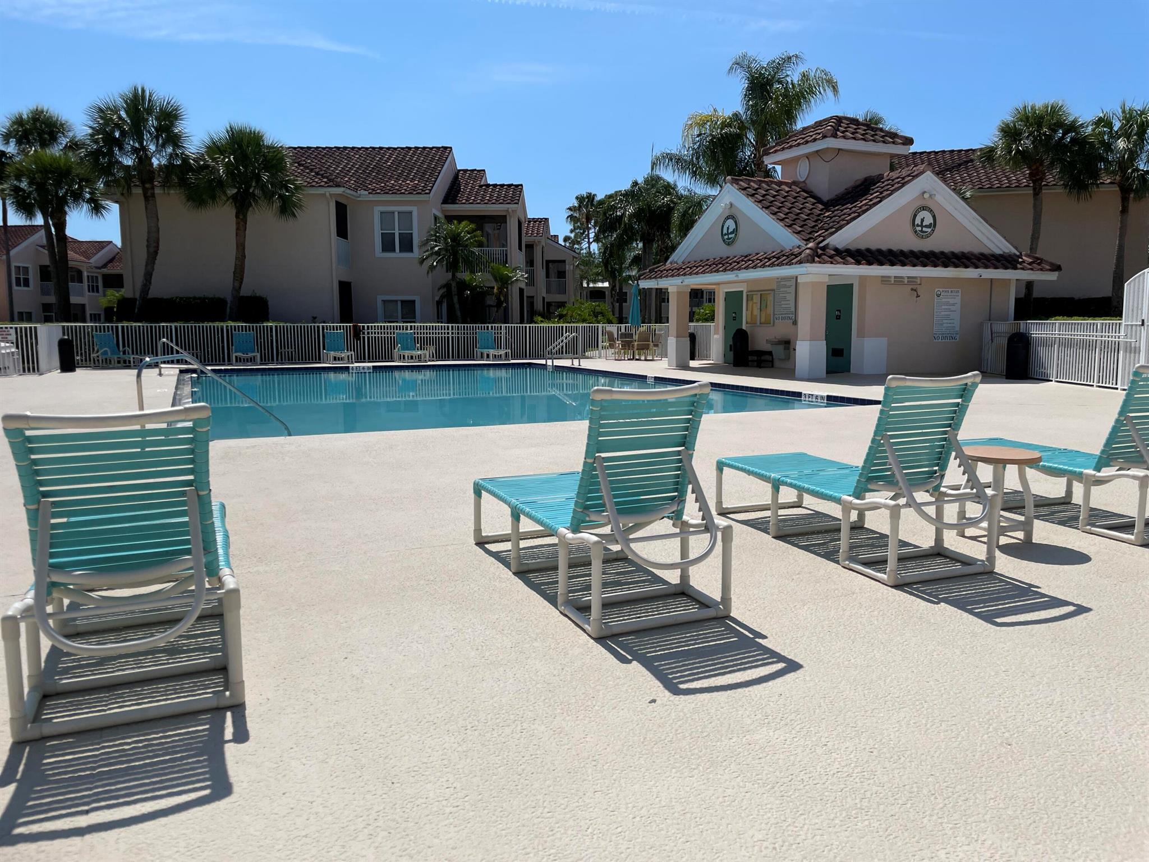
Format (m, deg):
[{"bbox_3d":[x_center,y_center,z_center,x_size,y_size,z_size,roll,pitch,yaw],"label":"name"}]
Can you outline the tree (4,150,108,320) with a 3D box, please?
[{"bbox_3d":[-16.333,-5.499,27.526,3.232,6.681,3.232,0,7,0],"label":"tree"}]

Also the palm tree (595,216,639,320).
[{"bbox_3d":[2.096,-7.464,43.414,2.572,6.553,2.572,0,7,0],"label":"palm tree"}]

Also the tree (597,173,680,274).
[{"bbox_3d":[3.324,-8.686,44.271,4.572,8.760,4.572,0,7,0],"label":"tree"}]

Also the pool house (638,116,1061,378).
[{"bbox_3d":[6.739,-4.806,22.353,7.428,6.396,7.259,-3,8,-23],"label":"pool house"}]

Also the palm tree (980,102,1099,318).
[{"bbox_3d":[13.289,-5.662,25.001,3.336,7.398,3.336,0,7,0],"label":"palm tree"}]

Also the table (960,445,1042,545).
[{"bbox_3d":[2.334,0.359,4.769,0.467,0.482,0.467,0,7,0],"label":"table"}]

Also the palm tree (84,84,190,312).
[{"bbox_3d":[-13.807,-6.521,27.704,3.295,8.646,3.295,0,7,0],"label":"palm tree"}]

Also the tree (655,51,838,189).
[{"bbox_3d":[6.105,-7.965,30.759,6.420,10.615,6.420,0,7,0],"label":"tree"}]

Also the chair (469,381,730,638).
[{"bbox_3d":[0.053,0.217,4.056,0.625,0.955,1.630,-3,8,-23],"label":"chair"}]

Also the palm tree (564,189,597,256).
[{"bbox_3d":[0.562,-13.539,70.876,2.926,11.901,2.926,0,7,0],"label":"palm tree"}]

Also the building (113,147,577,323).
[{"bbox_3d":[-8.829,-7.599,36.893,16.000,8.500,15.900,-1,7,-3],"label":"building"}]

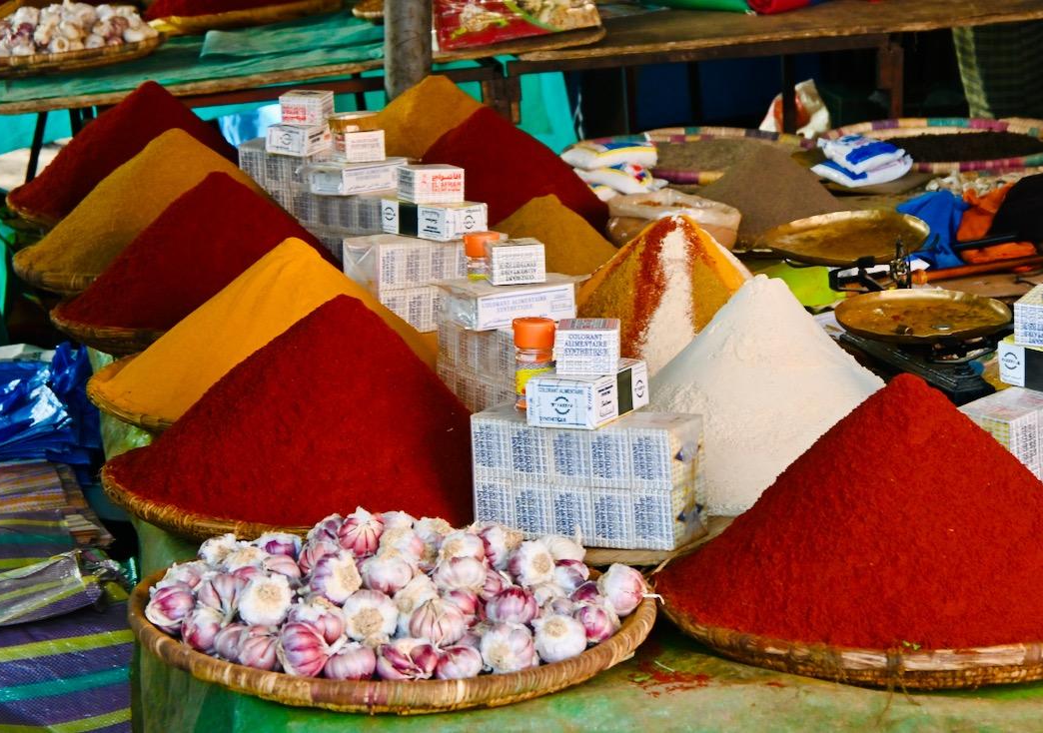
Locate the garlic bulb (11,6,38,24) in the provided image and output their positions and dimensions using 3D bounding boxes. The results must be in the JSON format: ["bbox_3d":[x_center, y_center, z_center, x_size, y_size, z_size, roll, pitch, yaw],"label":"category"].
[{"bbox_3d":[-1.047,-0.739,4.650,0.051,0.048,0.051,4,15,16],"label":"garlic bulb"}]

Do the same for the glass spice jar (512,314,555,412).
[{"bbox_3d":[0.015,-0.002,2.480,0.048,0.099,0.048,0,12,0],"label":"glass spice jar"}]

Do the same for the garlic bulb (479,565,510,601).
[{"bbox_3d":[-0.028,0.212,2.130,0.046,0.044,0.046,0,14,0],"label":"garlic bulb"}]

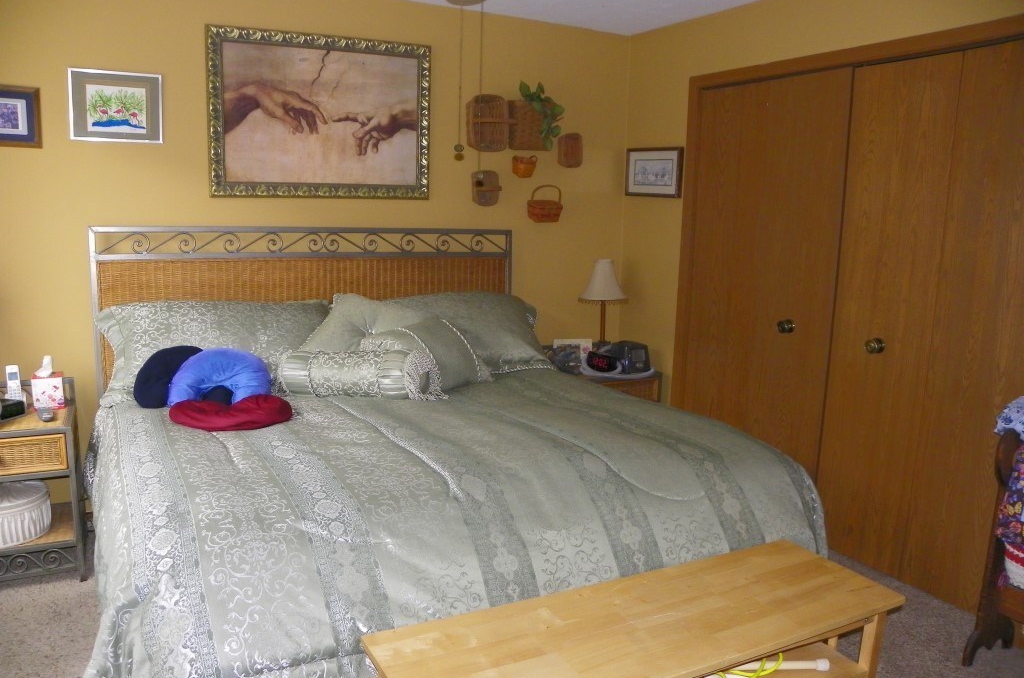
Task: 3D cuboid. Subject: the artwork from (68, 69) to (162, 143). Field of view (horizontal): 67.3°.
[{"bbox_3d":[-1.609,-0.944,3.139,0.340,0.275,0.020,-5,12,-30],"label":"artwork"}]

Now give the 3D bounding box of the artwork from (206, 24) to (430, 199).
[{"bbox_3d":[-0.838,-1.000,3.498,1.020,0.710,0.045,-4,11,-29],"label":"artwork"}]

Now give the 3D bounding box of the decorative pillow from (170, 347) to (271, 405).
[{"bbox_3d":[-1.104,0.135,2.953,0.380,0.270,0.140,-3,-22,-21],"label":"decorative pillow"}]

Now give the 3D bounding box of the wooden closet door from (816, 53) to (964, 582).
[{"bbox_3d":[1.504,-0.065,3.127,0.040,2.045,0.450,-5,12,-30],"label":"wooden closet door"}]

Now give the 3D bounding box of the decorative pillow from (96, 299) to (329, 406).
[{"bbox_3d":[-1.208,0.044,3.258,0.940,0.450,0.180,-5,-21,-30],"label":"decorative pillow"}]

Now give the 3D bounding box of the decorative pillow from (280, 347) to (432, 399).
[{"bbox_3d":[-0.606,0.147,3.095,0.560,0.195,0.195,2,10,5],"label":"decorative pillow"}]

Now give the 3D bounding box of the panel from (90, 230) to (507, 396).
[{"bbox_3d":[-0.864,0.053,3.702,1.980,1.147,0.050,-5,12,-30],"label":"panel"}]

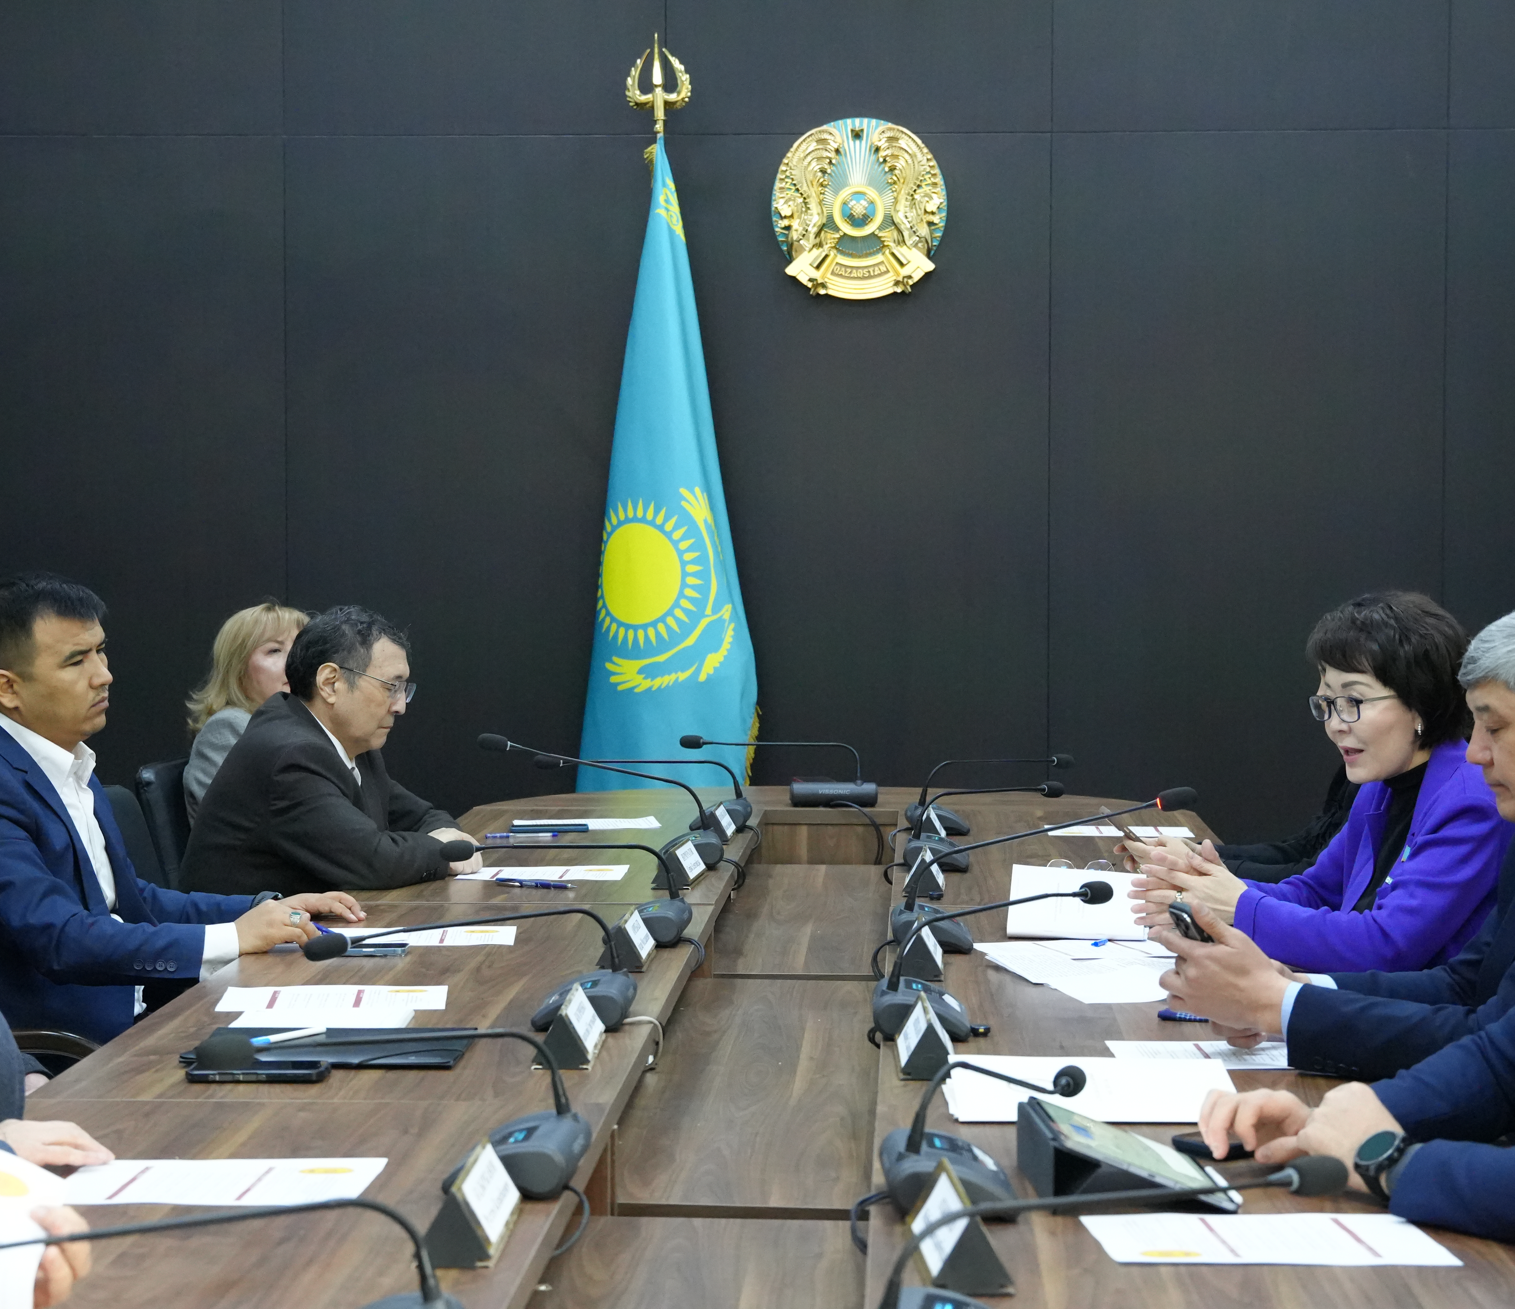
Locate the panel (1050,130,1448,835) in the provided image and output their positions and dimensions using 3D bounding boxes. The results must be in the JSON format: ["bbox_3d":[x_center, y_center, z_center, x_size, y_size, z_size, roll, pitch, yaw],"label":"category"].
[{"bbox_3d":[1.350,-0.220,9.054,1.085,2.444,0.030,0,3,3],"label":"panel"}]

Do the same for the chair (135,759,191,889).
[{"bbox_3d":[-0.936,0.636,6.920,0.620,0.930,0.580,1,3,13],"label":"chair"}]

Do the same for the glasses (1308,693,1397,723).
[{"bbox_3d":[0.939,0.072,5.004,0.140,0.044,0.137,-10,7,-27],"label":"glasses"}]

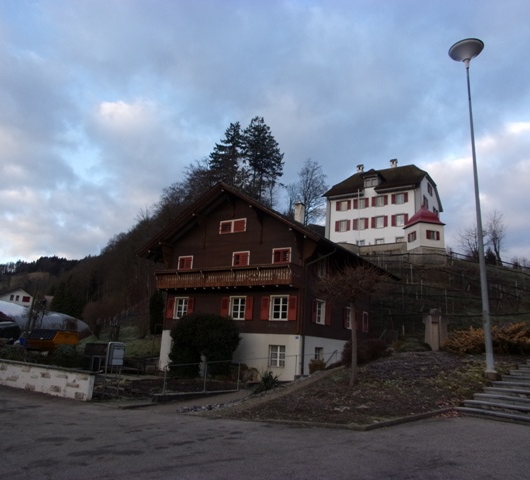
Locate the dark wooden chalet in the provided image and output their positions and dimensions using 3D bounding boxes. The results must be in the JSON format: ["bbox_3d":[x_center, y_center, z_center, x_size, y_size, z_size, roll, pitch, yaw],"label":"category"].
[{"bbox_3d":[0.634,3.432,31.463,13.300,11.200,12.700,-6,-17,34],"label":"dark wooden chalet"}]

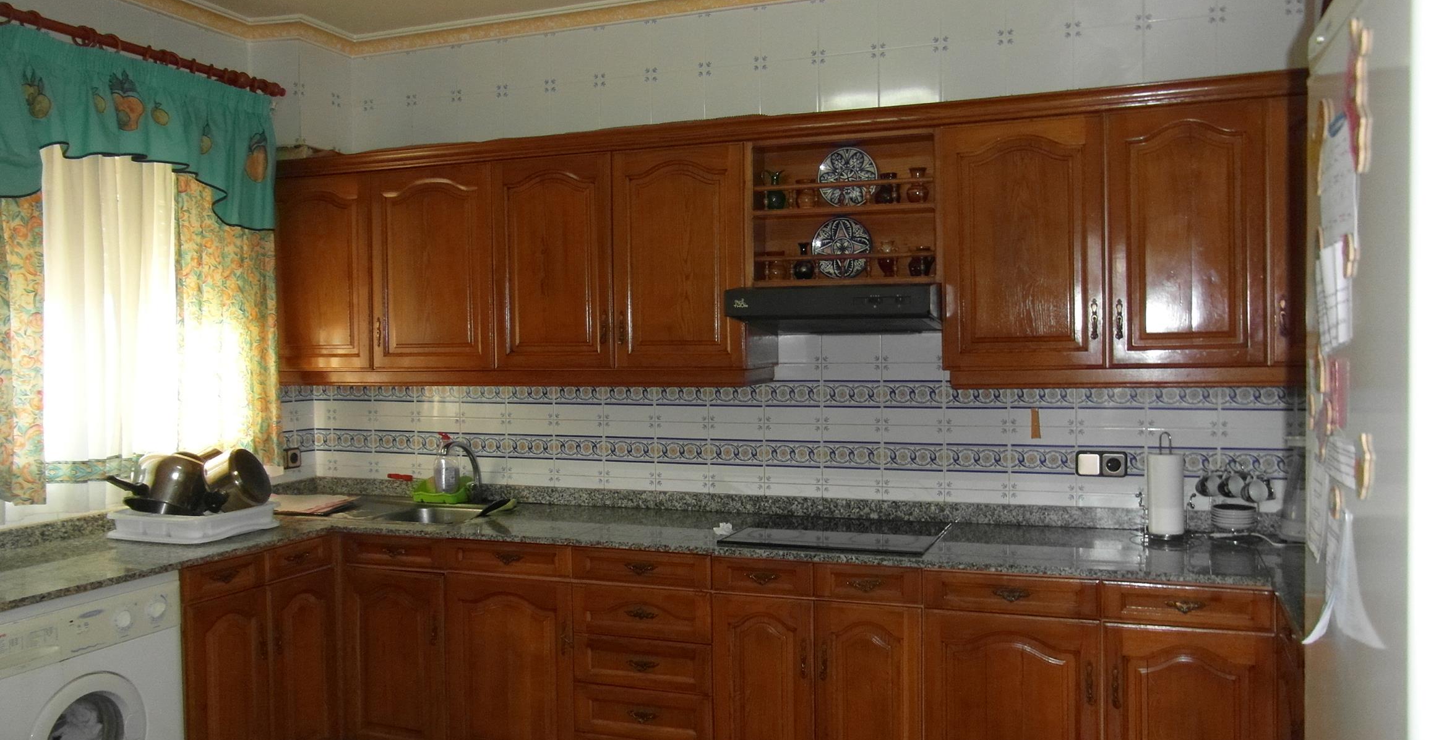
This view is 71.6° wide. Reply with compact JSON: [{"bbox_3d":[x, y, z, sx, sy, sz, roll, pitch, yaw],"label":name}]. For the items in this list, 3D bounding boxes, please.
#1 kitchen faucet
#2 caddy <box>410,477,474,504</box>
[{"bbox_3d":[-0.938,0.378,3.616,0.058,0.232,0.222,0,1,24],"label":"kitchen faucet"},{"bbox_3d":[-1.046,0.449,3.746,0.200,0.088,0.105,0,1,19],"label":"caddy"}]

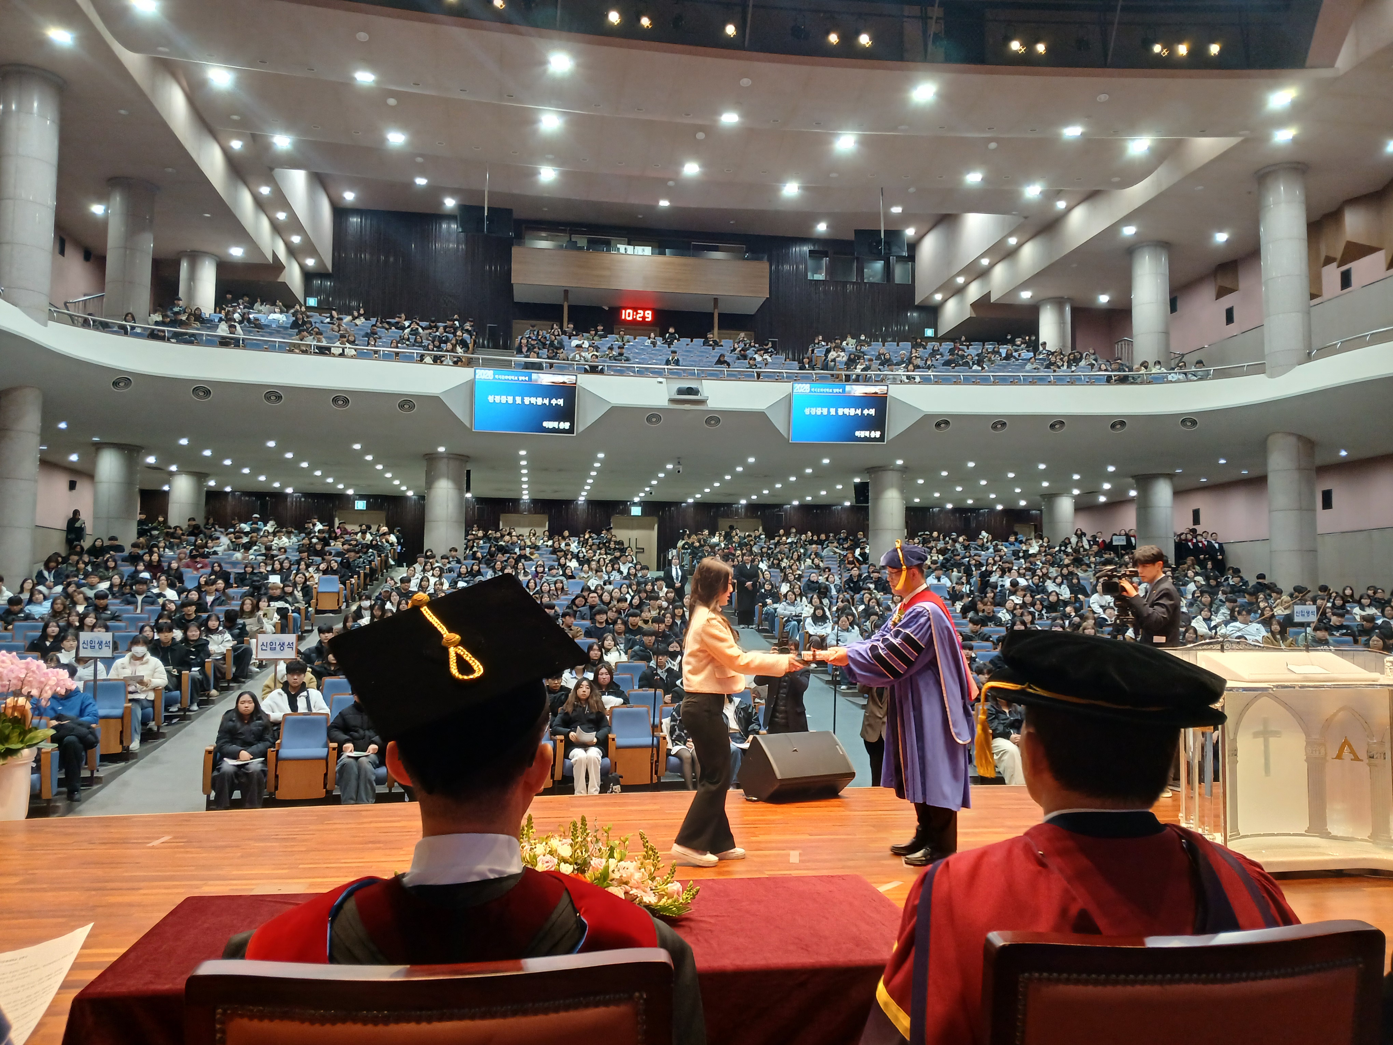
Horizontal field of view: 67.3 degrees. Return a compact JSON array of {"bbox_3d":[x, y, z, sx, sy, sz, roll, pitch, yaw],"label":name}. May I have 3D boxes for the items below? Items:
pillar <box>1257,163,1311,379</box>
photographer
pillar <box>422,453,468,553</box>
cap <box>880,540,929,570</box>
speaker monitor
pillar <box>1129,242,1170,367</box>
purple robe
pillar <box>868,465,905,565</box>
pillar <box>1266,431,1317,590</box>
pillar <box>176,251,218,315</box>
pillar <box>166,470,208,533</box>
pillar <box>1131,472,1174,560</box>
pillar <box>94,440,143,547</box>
[{"bbox_3d":[14.498,-6.159,25.746,1.100,5.450,1.100,1,-4,-9],"label":"pillar"},{"bbox_3d":[3.241,1.087,7.502,0.520,1.800,0.520,3,-5,-34],"label":"photographer"},{"bbox_3d":[-6.713,-0.052,27.976,1.100,3.500,1.100,1,-4,-9],"label":"pillar"},{"bbox_3d":[1.178,0.186,5.930,0.265,0.145,0.265,-6,-3,0],"label":"cap"},{"bbox_3d":[0.725,1.739,7.504,0.675,0.440,0.550,3,-5,-30],"label":"speaker monitor"},{"bbox_3d":[13.695,-6.251,31.534,1.100,4.300,1.100,1,-4,-9],"label":"pillar"},{"bbox_3d":[1.185,0.965,5.859,0.710,1.180,0.580,1,-4,-10],"label":"purple robe"},{"bbox_3d":[5.248,0.309,28.656,1.050,3.500,1.050,1,-4,-9],"label":"pillar"},{"bbox_3d":[14.447,0.202,25.313,1.030,4.600,1.030,1,-4,-9],"label":"pillar"},{"bbox_3d":[-15.013,-6.655,31.473,1.050,2.620,1.050,1,-4,-9],"label":"pillar"},{"bbox_3d":[-15.089,-0.161,31.008,1.050,2.600,1.050,1,-4,-9],"label":"pillar"},{"bbox_3d":[13.068,0.379,29.884,1.050,3.480,1.050,1,-4,-9],"label":"pillar"},{"bbox_3d":[-14.247,-0.176,25.615,1.050,3.380,1.050,1,-4,-9],"label":"pillar"}]

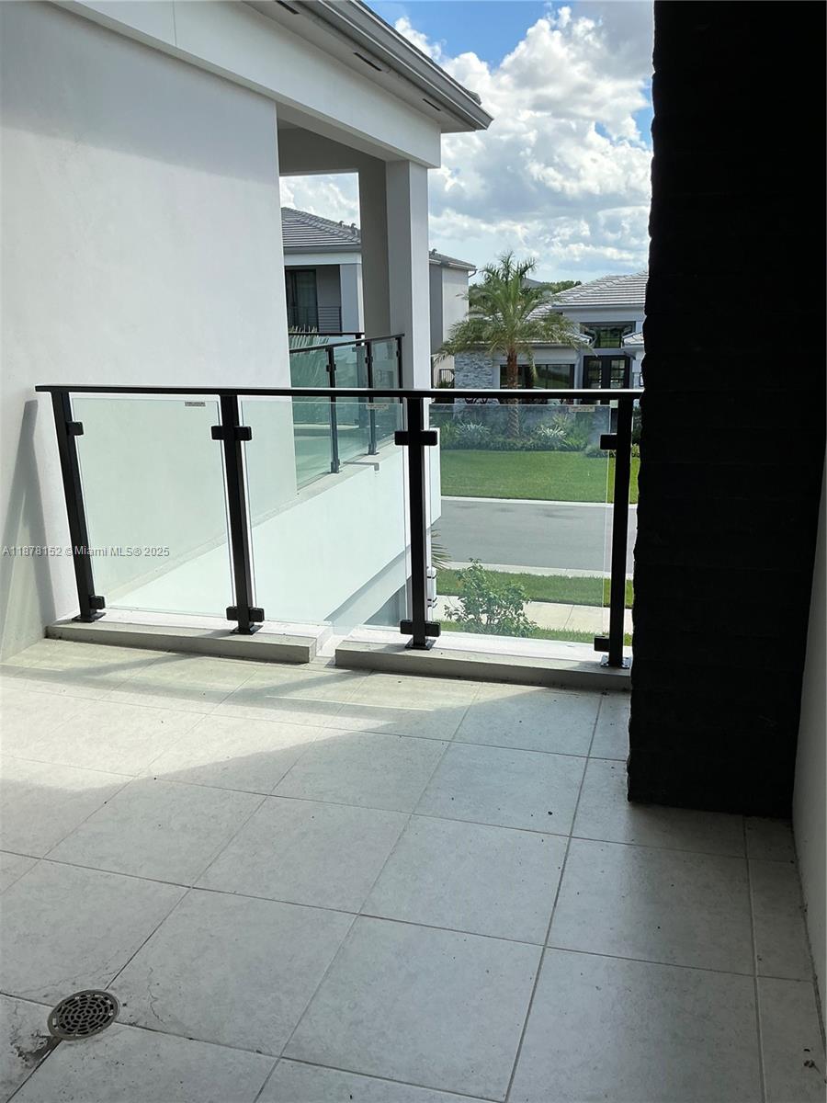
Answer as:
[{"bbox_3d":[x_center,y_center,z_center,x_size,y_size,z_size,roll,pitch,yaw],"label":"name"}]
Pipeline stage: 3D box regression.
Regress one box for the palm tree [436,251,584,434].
[{"bbox_3d":[3.656,-7.661,33.160,5.600,6.700,5.500,0,16,6],"label":"palm tree"}]

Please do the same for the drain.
[{"bbox_3d":[-0.718,1.012,1.941,0.145,0.015,0.145,-9,18,-24],"label":"drain"}]

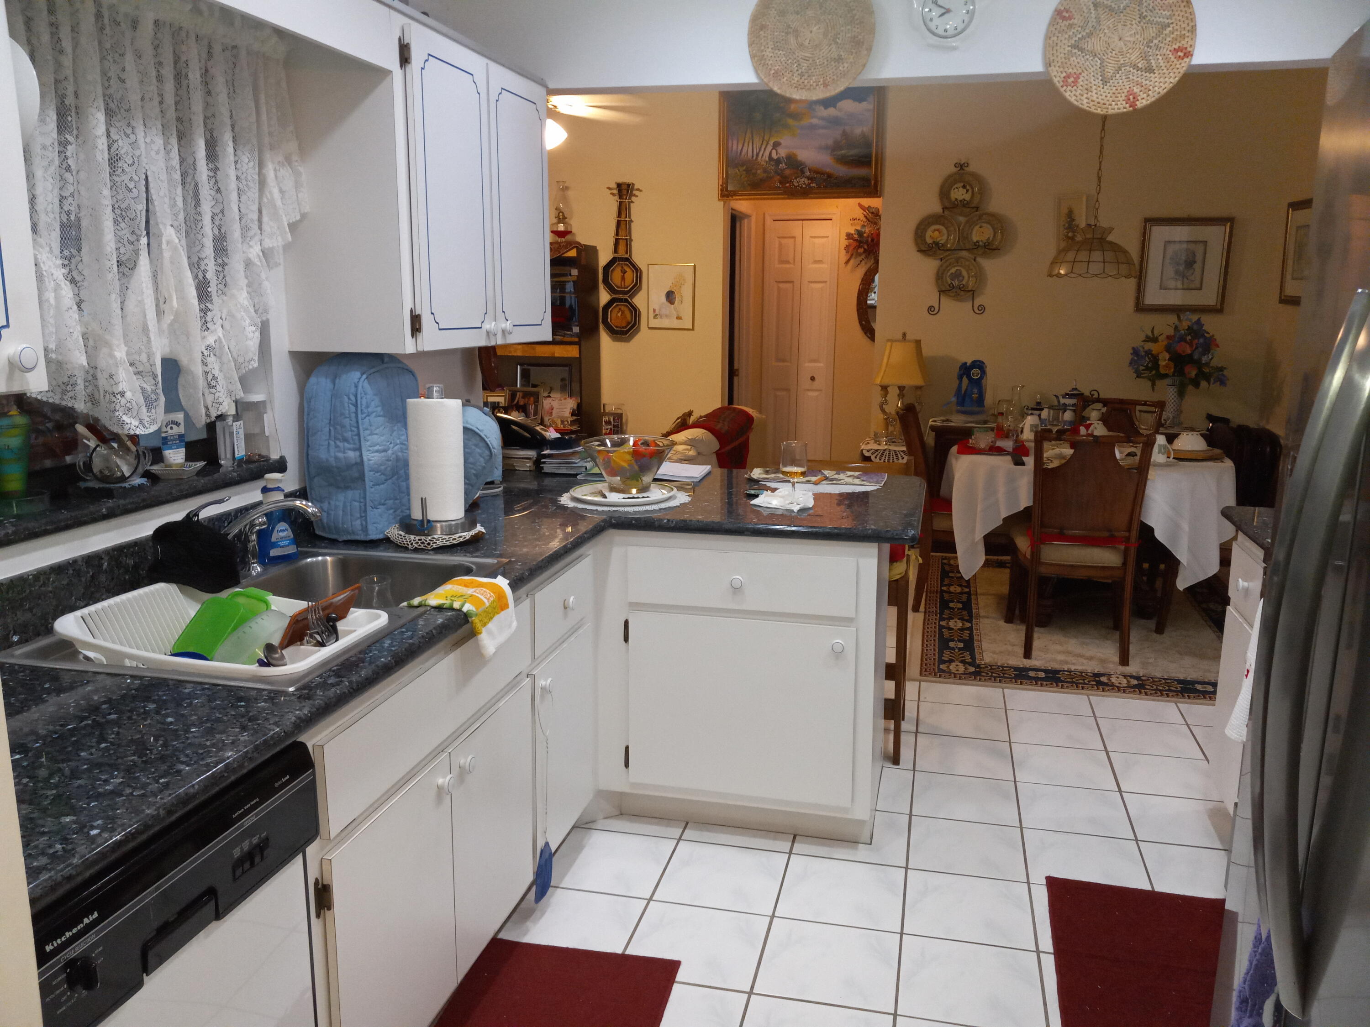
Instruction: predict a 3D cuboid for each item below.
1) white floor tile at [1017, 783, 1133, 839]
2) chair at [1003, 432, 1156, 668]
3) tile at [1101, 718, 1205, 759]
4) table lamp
[{"bbox_3d":[1.154,0.885,3.182,0.304,0.010,0.304,3,11,13],"label":"white floor tile"},{"bbox_3d":[1.660,0.097,4.531,0.500,0.965,0.600,3,11,13],"label":"chair"},{"bbox_3d":[1.584,0.773,3.657,0.303,0.010,0.303,3,11,13],"label":"tile"},{"bbox_3d":[1.273,-0.734,6.310,0.295,0.635,0.240,3,11,14],"label":"table lamp"}]

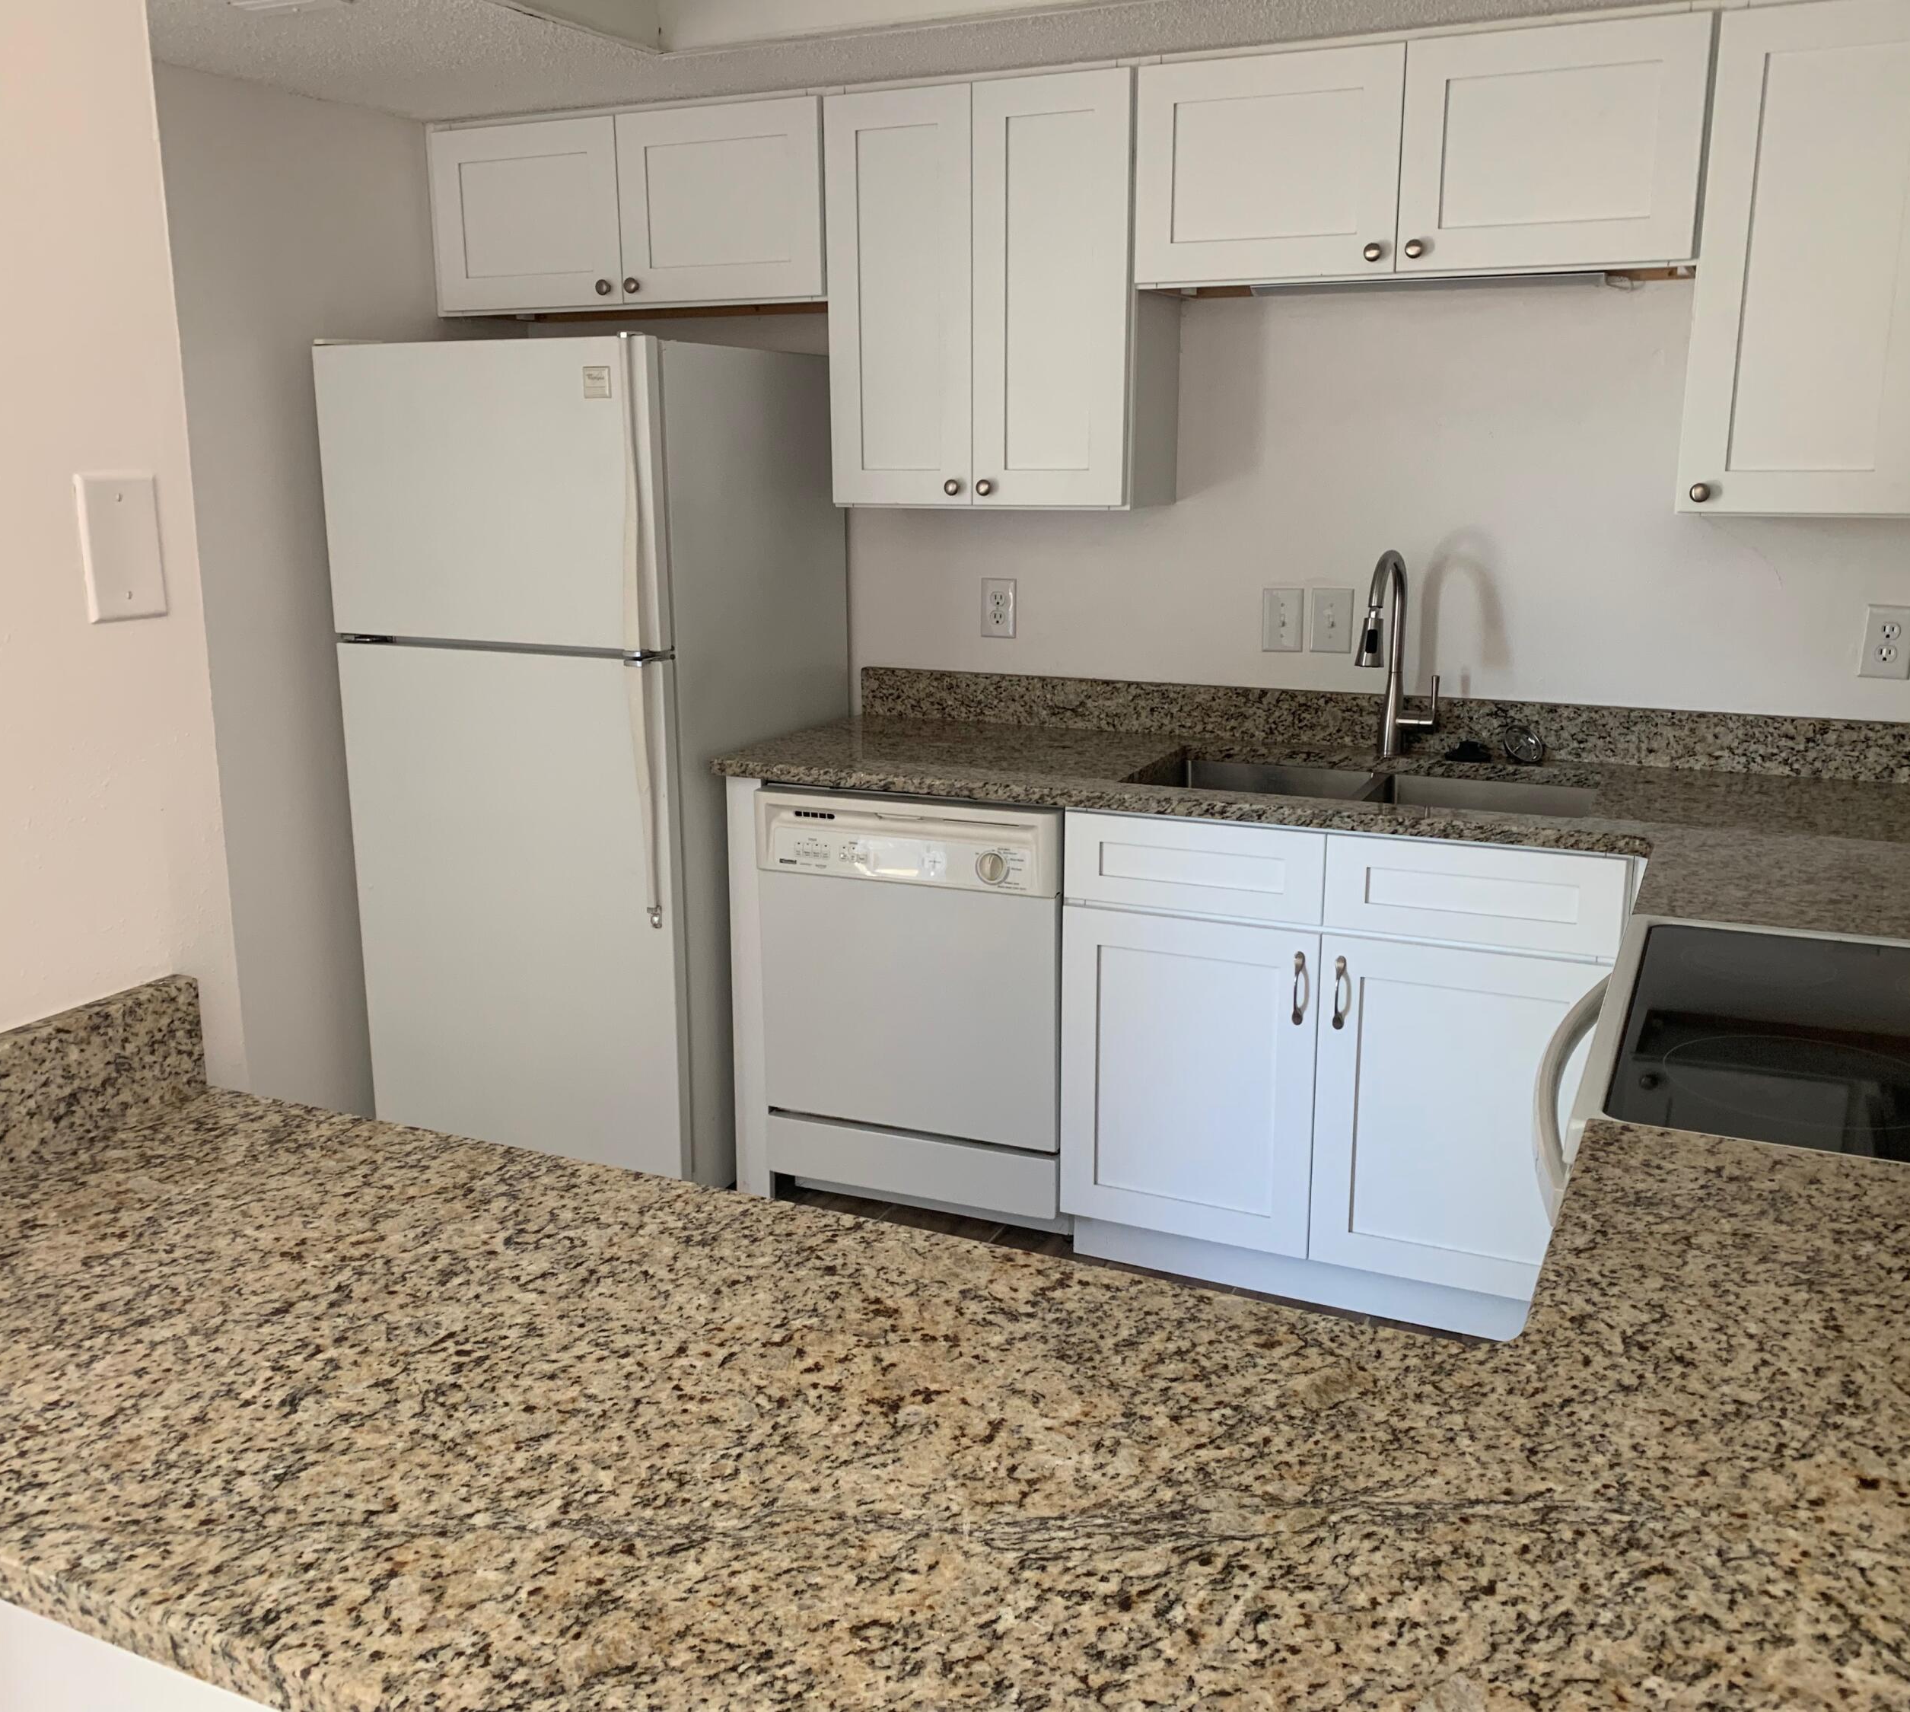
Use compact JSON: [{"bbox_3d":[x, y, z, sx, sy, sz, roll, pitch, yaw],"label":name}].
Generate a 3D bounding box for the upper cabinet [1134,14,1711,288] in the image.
[{"bbox_3d":[0.796,-1.178,2.947,0.917,0.380,0.325,6,15,23],"label":"upper cabinet"}]

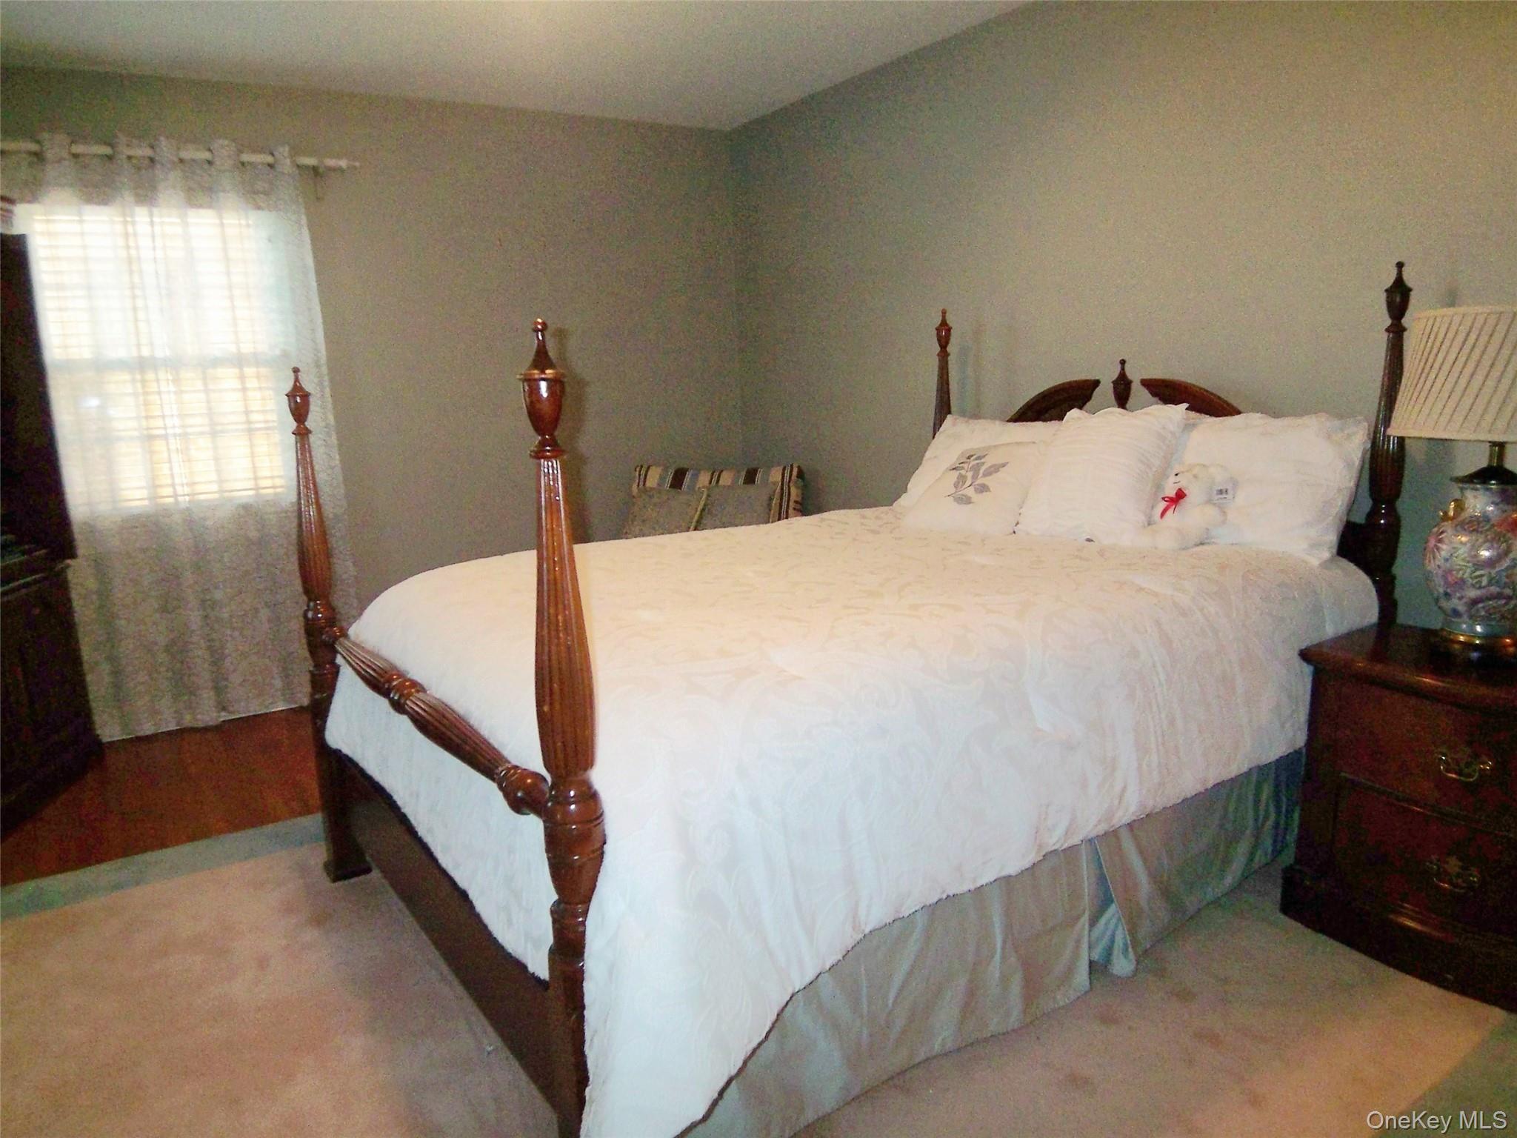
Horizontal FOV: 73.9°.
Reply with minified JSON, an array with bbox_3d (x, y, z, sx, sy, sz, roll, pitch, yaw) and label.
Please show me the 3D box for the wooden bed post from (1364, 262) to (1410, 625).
[{"bbox_3d":[1.566,-0.003,2.543,0.085,1.498,0.085,-8,12,-34],"label":"wooden bed post"}]

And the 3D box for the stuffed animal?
[{"bbox_3d":[1.059,-0.159,2.500,0.200,0.215,0.200,7,3,-32],"label":"stuffed animal"}]

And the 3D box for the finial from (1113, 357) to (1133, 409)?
[{"bbox_3d":[1.116,-0.560,3.092,0.064,0.161,0.064,-8,12,-34],"label":"finial"}]

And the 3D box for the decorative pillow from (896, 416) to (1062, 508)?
[{"bbox_3d":[0.760,-0.319,3.226,0.170,0.440,0.700,38,-14,-33],"label":"decorative pillow"}]

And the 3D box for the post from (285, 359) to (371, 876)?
[{"bbox_3d":[-1.117,0.151,2.581,0.088,1.311,0.088,-8,12,-34],"label":"post"}]

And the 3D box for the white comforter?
[{"bbox_3d":[0.228,0.295,2.602,2.142,0.712,1.714,-8,12,-34],"label":"white comforter"}]

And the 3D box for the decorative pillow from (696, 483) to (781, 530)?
[{"bbox_3d":[-0.077,-0.177,4.281,0.380,0.380,0.140,3,-11,23],"label":"decorative pillow"}]

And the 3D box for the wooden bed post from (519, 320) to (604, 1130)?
[{"bbox_3d":[-0.249,0.345,1.336,0.088,1.311,0.088,-8,12,-34],"label":"wooden bed post"}]

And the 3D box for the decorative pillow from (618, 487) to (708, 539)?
[{"bbox_3d":[-0.393,-0.163,4.289,0.380,0.380,0.140,3,-11,23],"label":"decorative pillow"}]

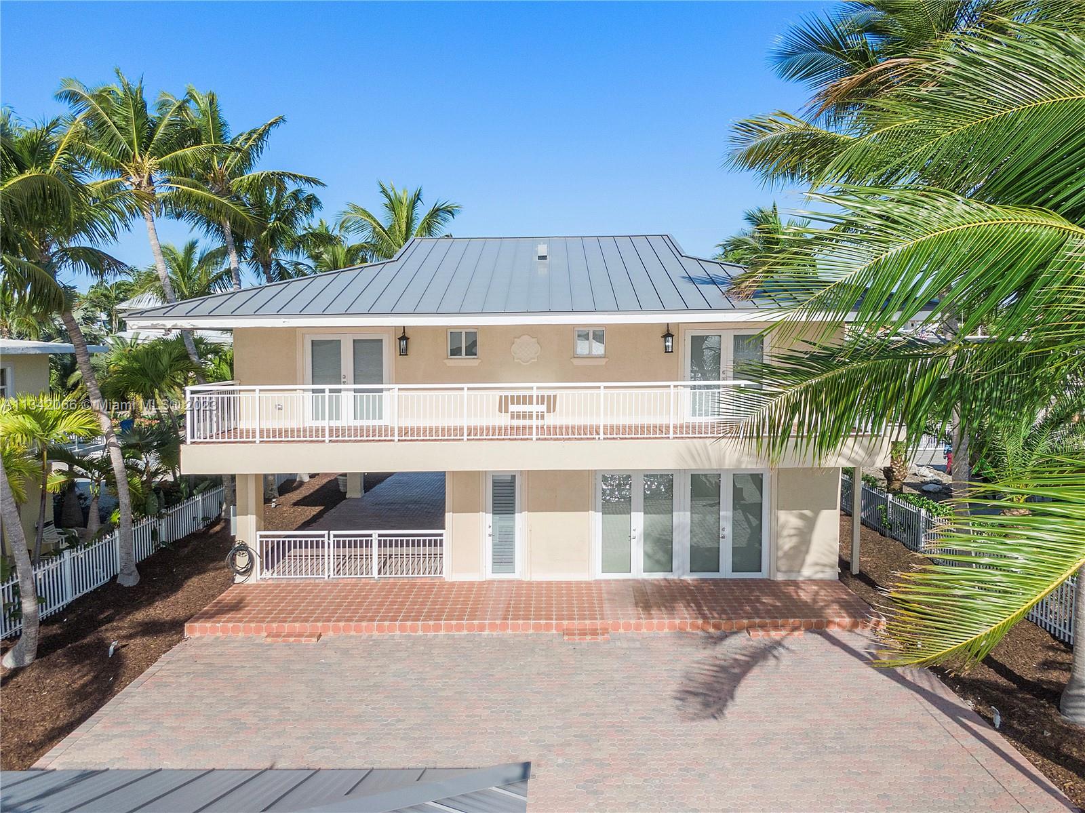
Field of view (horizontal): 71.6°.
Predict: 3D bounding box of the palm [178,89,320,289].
[{"bbox_3d":[-10.238,-3.807,26.575,5.330,14.450,5.330,0,5,0],"label":"palm"}]

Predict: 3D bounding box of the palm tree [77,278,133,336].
[{"bbox_3d":[-24.058,-2.478,41.940,3.230,9.320,3.230,0,5,0],"label":"palm tree"}]

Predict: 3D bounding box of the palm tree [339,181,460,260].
[{"bbox_3d":[-6.468,-3.789,34.805,5.680,13.020,5.680,0,5,0],"label":"palm tree"}]

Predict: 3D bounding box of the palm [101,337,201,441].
[{"bbox_3d":[-11.595,0.843,22.650,3.080,5.850,3.080,0,5,0],"label":"palm"}]

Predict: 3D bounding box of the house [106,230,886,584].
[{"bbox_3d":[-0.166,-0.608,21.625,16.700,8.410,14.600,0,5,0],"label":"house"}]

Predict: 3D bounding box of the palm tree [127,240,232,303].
[{"bbox_3d":[-17.486,-2.767,36.898,5.300,10.700,5.300,0,5,0],"label":"palm tree"}]

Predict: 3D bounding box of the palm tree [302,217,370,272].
[{"bbox_3d":[-10.502,-3.610,38.834,3.970,12.010,3.970,0,5,0],"label":"palm tree"}]

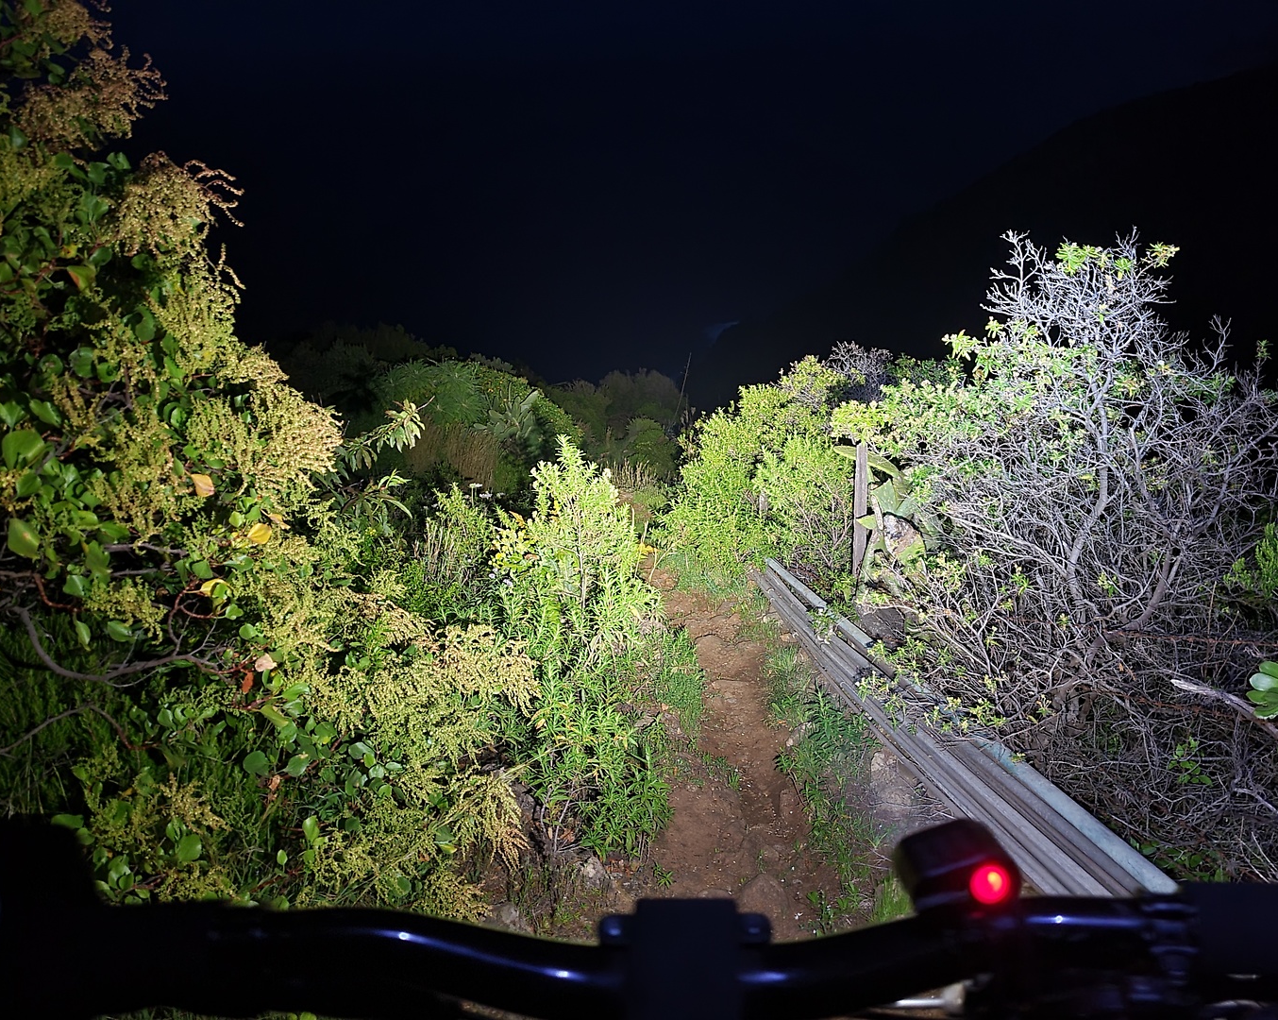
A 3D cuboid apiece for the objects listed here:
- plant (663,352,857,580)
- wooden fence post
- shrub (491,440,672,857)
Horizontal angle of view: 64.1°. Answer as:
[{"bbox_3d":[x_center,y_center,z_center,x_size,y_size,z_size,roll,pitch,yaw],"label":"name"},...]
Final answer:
[{"bbox_3d":[1.190,-0.430,10.500,2.000,2.200,1.800,-1,21,0],"label":"plant"},{"bbox_3d":[2.040,0.045,9.400,0.110,1.400,0.110,-1,21,0],"label":"wooden fence post"},{"bbox_3d":[-0.200,0.530,3.850,0.660,1.500,0.720,-1,21,0],"label":"shrub"}]

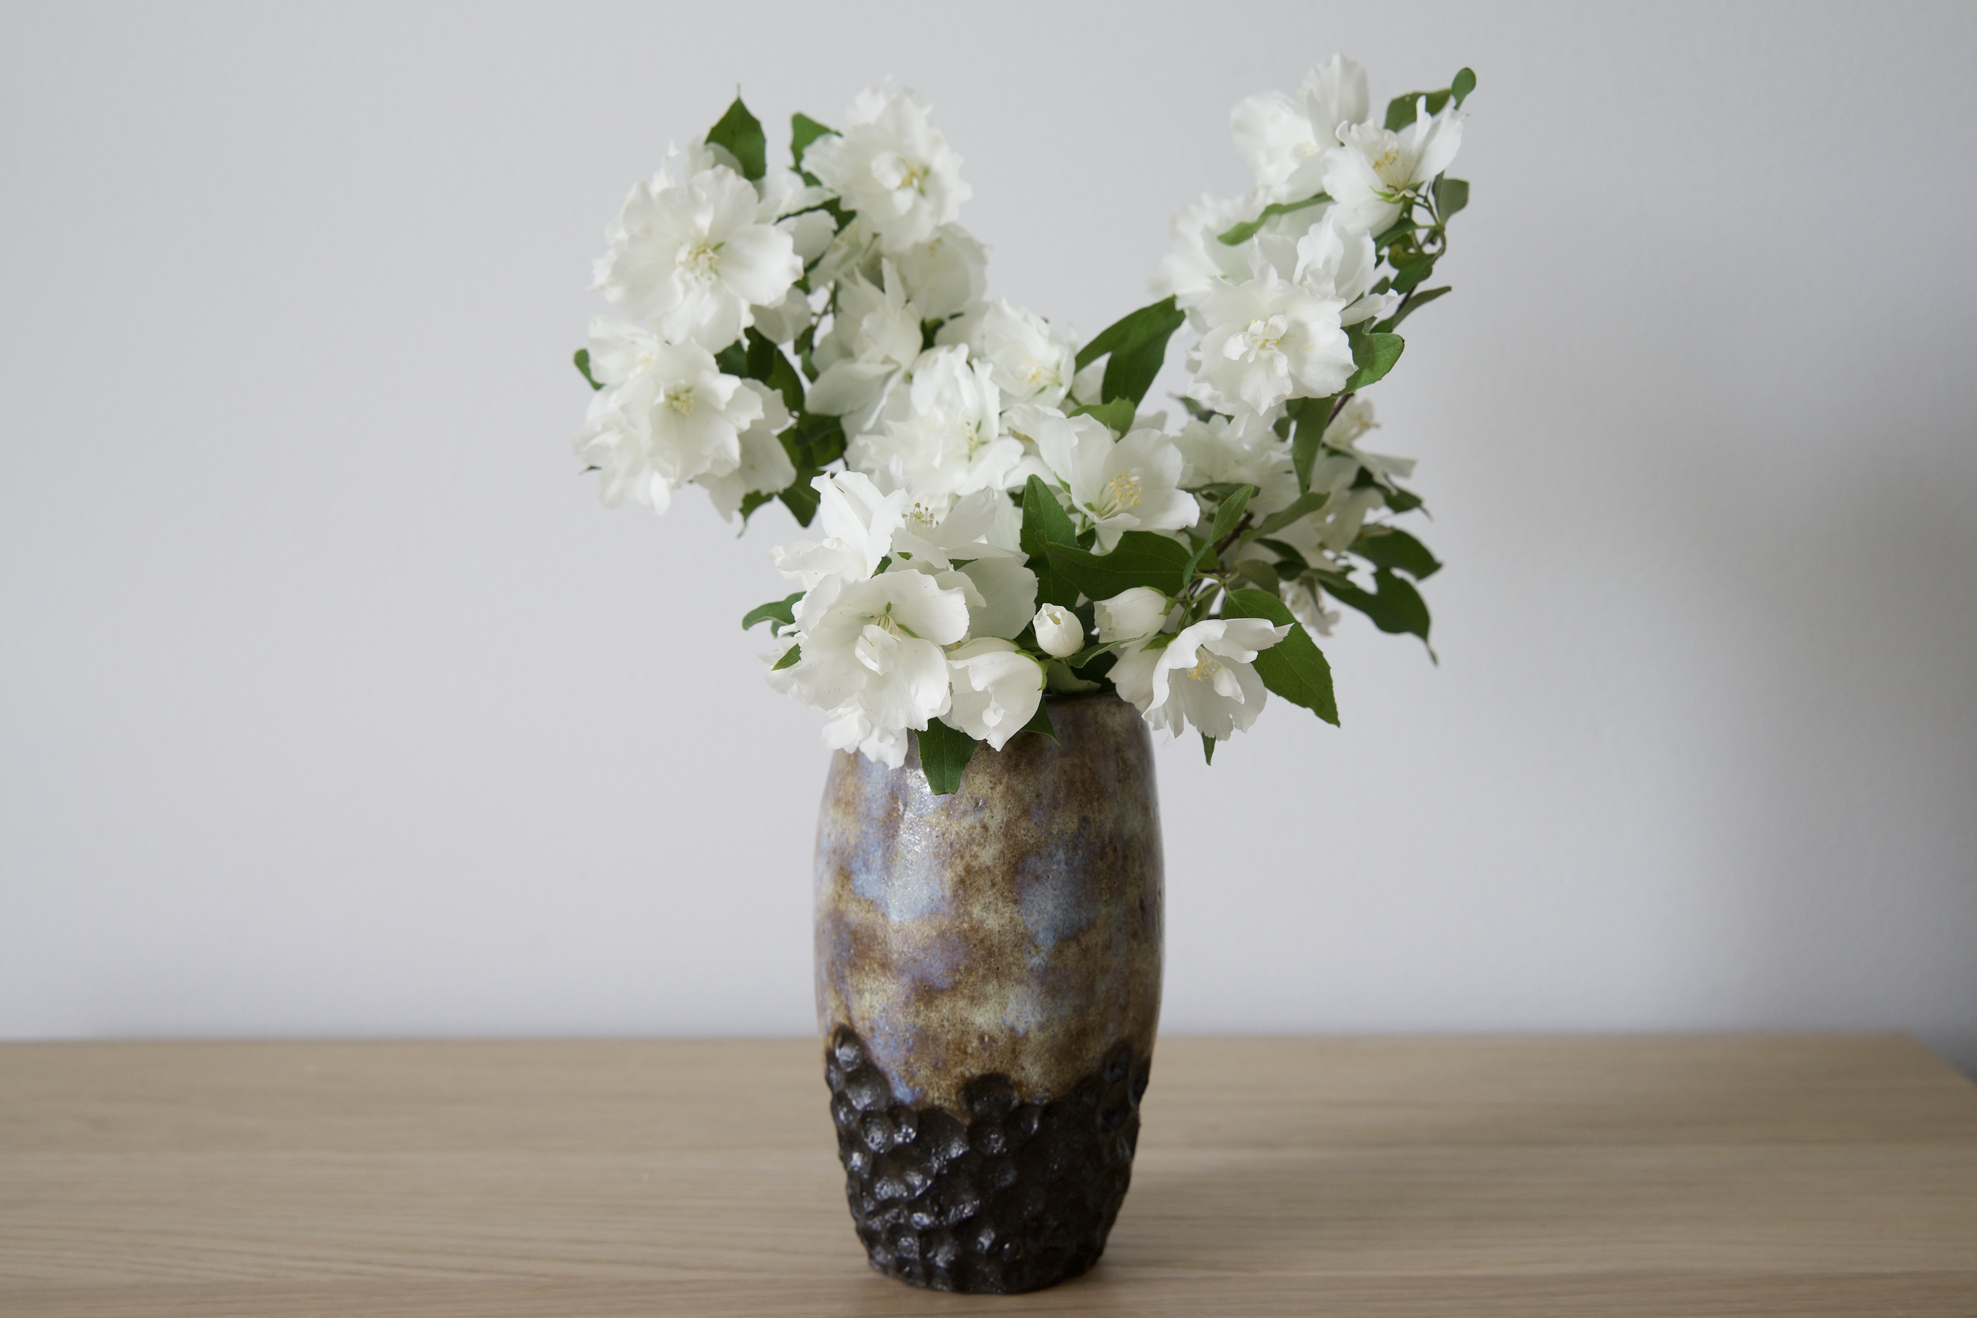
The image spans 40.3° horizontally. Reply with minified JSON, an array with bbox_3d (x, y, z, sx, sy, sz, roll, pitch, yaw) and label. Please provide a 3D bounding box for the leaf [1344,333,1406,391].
[{"bbox_3d":[0.122,-0.095,0.860,0.026,0.018,0.006,-17,-34,26],"label":"leaf"}]

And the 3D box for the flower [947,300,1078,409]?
[{"bbox_3d":[0.006,-0.084,0.750,0.038,0.036,0.028,-2,9,-18],"label":"flower"}]

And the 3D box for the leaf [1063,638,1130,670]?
[{"bbox_3d":[0.029,-0.002,0.705,0.020,0.008,0.010,-29,16,-27],"label":"leaf"}]

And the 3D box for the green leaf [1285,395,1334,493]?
[{"bbox_3d":[0.089,-0.061,0.745,0.013,0.029,0.010,5,4,-21],"label":"green leaf"}]

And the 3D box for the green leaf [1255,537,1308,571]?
[{"bbox_3d":[0.097,-0.035,0.890,0.020,0.005,0.013,26,45,12],"label":"green leaf"}]

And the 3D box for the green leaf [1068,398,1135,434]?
[{"bbox_3d":[0.031,-0.066,0.738,0.020,0.013,0.012,-1,5,-11],"label":"green leaf"}]

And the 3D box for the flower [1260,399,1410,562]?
[{"bbox_3d":[0.117,-0.061,0.910,0.044,0.048,0.034,-5,-18,-40],"label":"flower"}]

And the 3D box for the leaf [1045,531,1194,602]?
[{"bbox_3d":[0.037,-0.026,0.765,0.041,0.021,0.017,0,-24,0],"label":"leaf"}]

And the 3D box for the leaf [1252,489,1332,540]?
[{"bbox_3d":[0.086,-0.041,0.765,0.024,0.008,0.010,-25,15,11],"label":"leaf"}]

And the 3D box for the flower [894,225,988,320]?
[{"bbox_3d":[-0.017,-0.129,0.885,0.039,0.038,0.032,-2,-15,-17],"label":"flower"}]

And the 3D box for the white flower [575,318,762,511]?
[{"bbox_3d":[-0.100,-0.077,0.845,0.057,0.057,0.038,0,-6,-3],"label":"white flower"}]

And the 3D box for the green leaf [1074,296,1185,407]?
[{"bbox_3d":[0.043,-0.093,0.810,0.033,0.033,0.017,1,-11,6],"label":"green leaf"}]

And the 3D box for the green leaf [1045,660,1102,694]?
[{"bbox_3d":[0.022,0.005,0.715,0.015,0.008,0.010,11,32,19],"label":"green leaf"}]

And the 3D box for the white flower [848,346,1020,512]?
[{"bbox_3d":[-0.015,-0.062,0.735,0.045,0.044,0.031,-1,3,-15],"label":"white flower"}]

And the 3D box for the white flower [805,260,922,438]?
[{"bbox_3d":[-0.036,-0.093,0.805,0.038,0.050,0.034,4,-1,35],"label":"white flower"}]

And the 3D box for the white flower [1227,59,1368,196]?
[{"bbox_3d":[0.092,-0.155,0.785,0.041,0.042,0.028,2,3,15],"label":"white flower"}]

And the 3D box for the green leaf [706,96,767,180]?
[{"bbox_3d":[-0.070,-0.145,0.752,0.018,0.025,0.009,0,4,-6],"label":"green leaf"}]

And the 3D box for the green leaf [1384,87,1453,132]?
[{"bbox_3d":[0.120,-0.153,0.752,0.021,0.012,0.010,-18,6,0],"label":"green leaf"}]

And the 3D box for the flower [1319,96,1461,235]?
[{"bbox_3d":[0.120,-0.146,0.800,0.042,0.041,0.032,3,-26,25],"label":"flower"}]

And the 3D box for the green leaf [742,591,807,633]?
[{"bbox_3d":[-0.057,-0.013,0.737,0.023,0.011,0.012,-18,-21,6],"label":"green leaf"}]

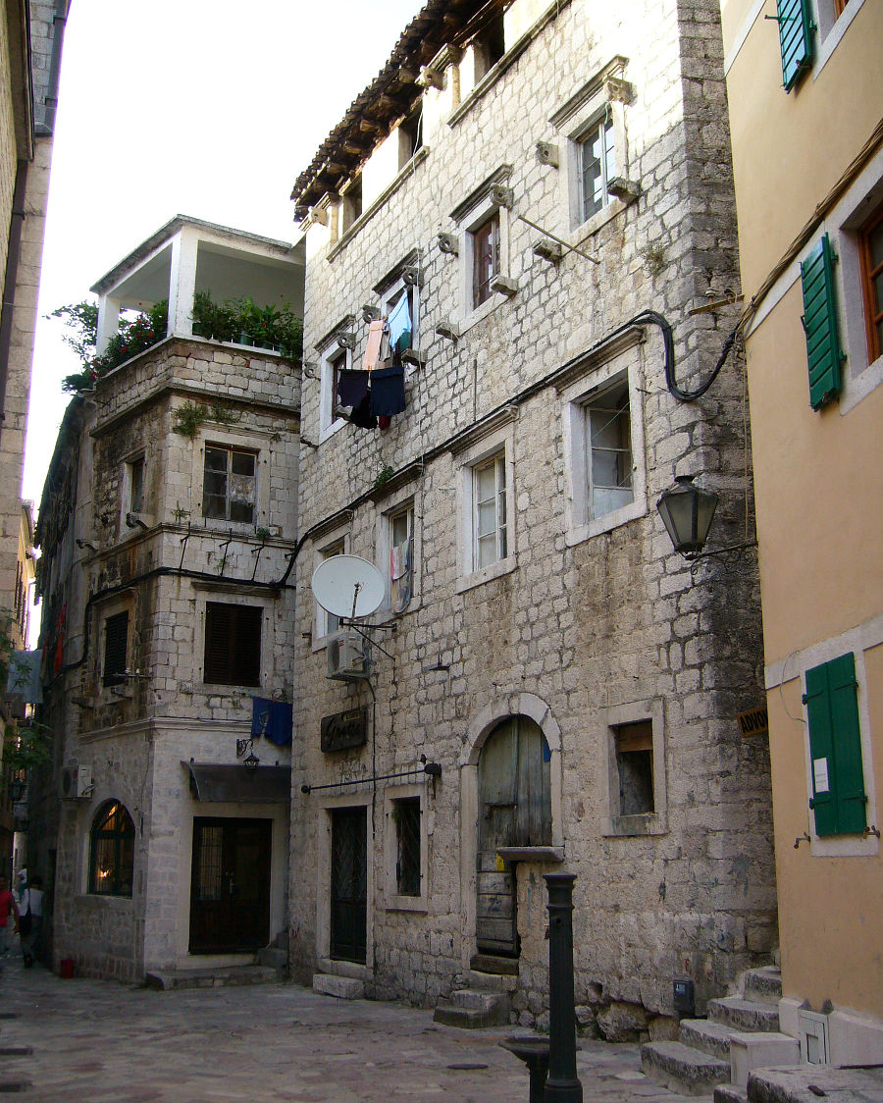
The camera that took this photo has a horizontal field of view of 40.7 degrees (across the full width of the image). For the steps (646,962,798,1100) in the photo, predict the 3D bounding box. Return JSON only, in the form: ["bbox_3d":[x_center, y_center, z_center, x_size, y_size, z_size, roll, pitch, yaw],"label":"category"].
[{"bbox_3d":[2.408,3.702,9.226,1.200,0.780,1.400,5,-16,-17],"label":"steps"}]

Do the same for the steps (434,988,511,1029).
[{"bbox_3d":[0.340,4.984,12.963,0.531,0.327,0.705,7,-16,-27],"label":"steps"}]

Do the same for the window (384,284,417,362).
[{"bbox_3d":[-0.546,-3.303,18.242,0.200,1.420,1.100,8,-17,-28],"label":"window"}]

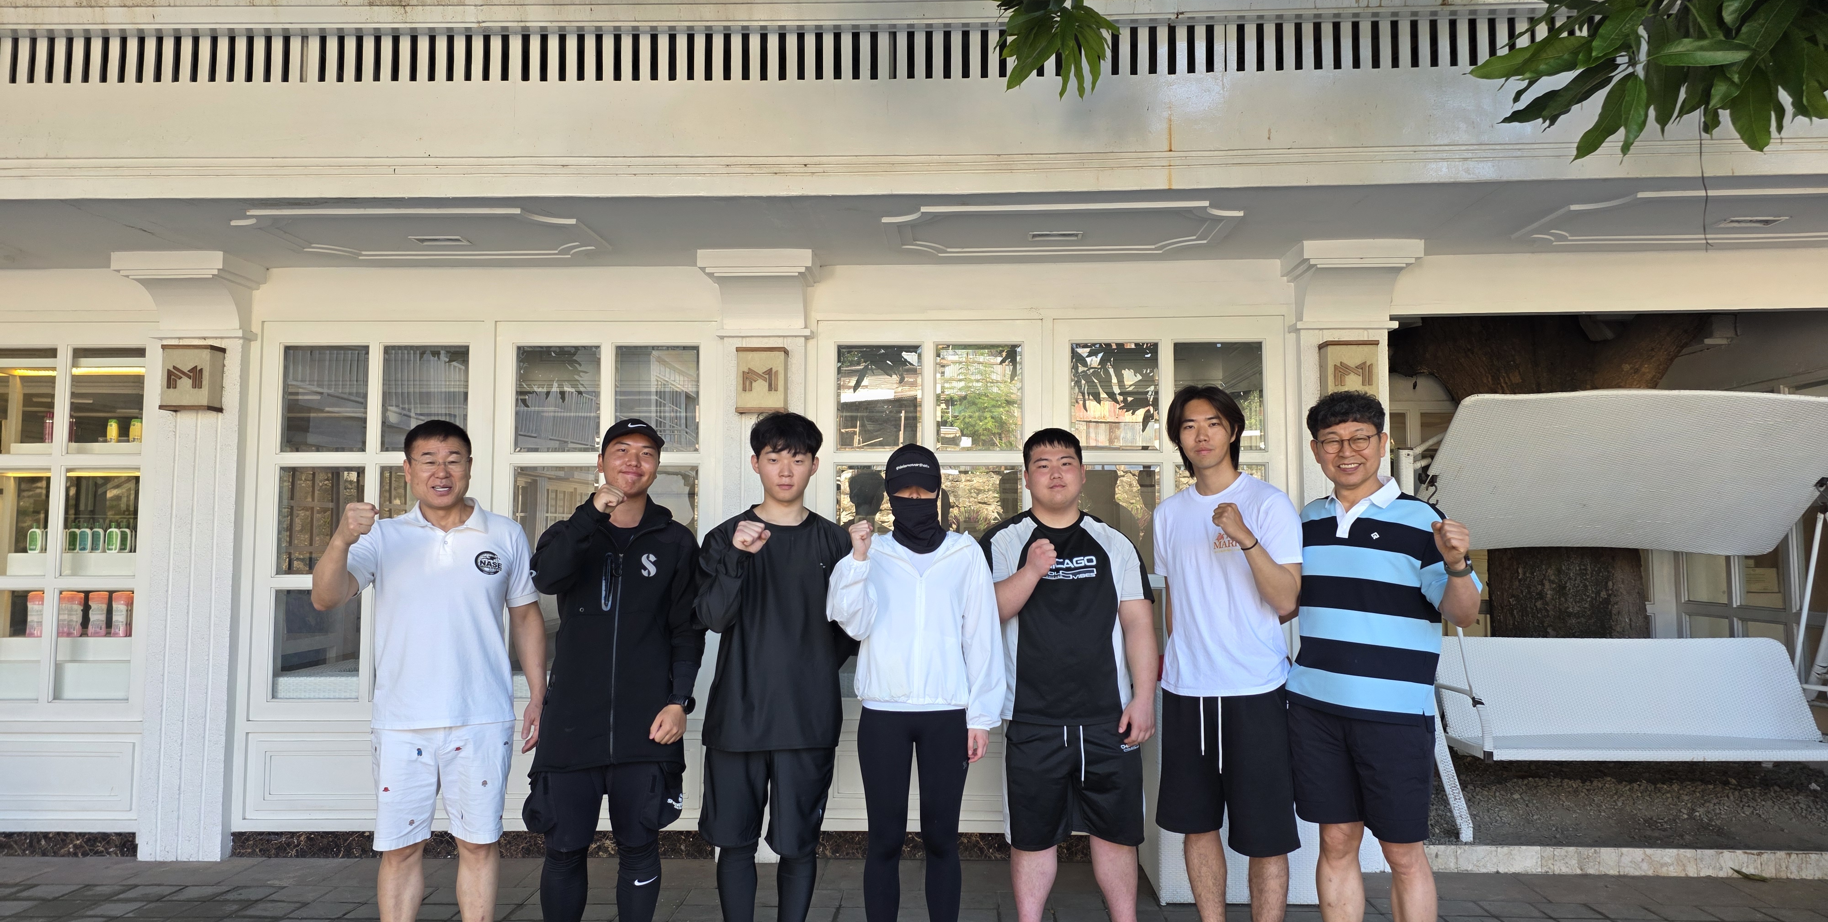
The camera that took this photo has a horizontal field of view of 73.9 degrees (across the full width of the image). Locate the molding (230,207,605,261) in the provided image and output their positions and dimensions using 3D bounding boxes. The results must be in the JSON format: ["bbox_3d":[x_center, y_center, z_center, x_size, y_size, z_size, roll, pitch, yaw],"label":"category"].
[{"bbox_3d":[-1.929,-0.871,4.827,1.338,0.040,0.785,0,-4,1],"label":"molding"}]

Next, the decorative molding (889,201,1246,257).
[{"bbox_3d":[0.564,-0.875,4.735,1.338,0.040,0.780,0,-4,4],"label":"decorative molding"}]

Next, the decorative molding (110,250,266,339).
[{"bbox_3d":[-3.117,-0.696,5.212,0.486,0.338,0.310,0,-4,1],"label":"decorative molding"}]

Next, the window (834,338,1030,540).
[{"bbox_3d":[0.075,0.257,5.235,0.840,1.565,0.080,0,-4,4],"label":"window"}]

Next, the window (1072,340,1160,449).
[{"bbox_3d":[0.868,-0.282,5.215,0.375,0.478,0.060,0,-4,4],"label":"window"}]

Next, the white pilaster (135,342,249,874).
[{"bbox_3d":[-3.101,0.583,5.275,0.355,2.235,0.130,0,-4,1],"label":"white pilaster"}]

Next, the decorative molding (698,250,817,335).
[{"bbox_3d":[-0.659,-0.696,5.178,0.470,0.338,0.305,0,-4,2],"label":"decorative molding"}]

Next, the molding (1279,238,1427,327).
[{"bbox_3d":[1.817,-0.709,5.013,0.485,0.333,0.305,0,-4,4],"label":"molding"}]

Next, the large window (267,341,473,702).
[{"bbox_3d":[-2.372,0.265,5.300,0.850,1.575,0.080,0,-4,1],"label":"large window"}]

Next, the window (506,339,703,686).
[{"bbox_3d":[-1.345,0.262,5.284,0.835,1.570,0.080,0,-4,1],"label":"window"}]

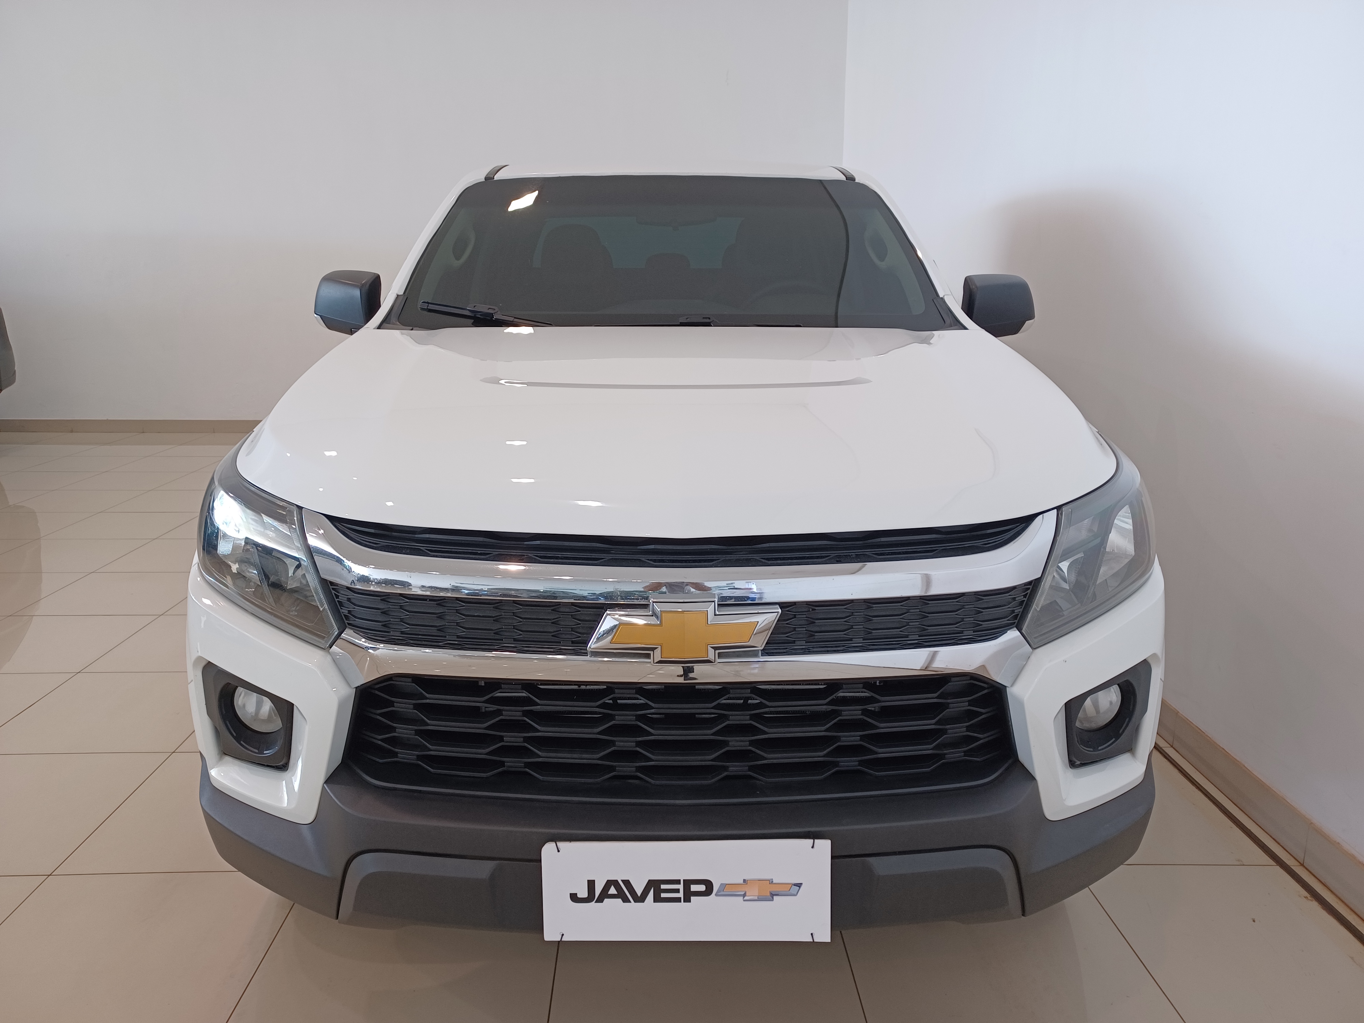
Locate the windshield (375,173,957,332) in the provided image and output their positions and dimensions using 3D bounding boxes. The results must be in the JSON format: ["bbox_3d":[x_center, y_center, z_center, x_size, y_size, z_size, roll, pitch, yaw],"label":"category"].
[{"bbox_3d":[-0.027,-0.749,2.983,1.530,0.140,0.860,0,47,-1],"label":"windshield"}]

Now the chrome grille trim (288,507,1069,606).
[{"bbox_3d":[0.001,0.065,1.429,1.160,0.105,0.220,0,13,-1],"label":"chrome grille trim"}]

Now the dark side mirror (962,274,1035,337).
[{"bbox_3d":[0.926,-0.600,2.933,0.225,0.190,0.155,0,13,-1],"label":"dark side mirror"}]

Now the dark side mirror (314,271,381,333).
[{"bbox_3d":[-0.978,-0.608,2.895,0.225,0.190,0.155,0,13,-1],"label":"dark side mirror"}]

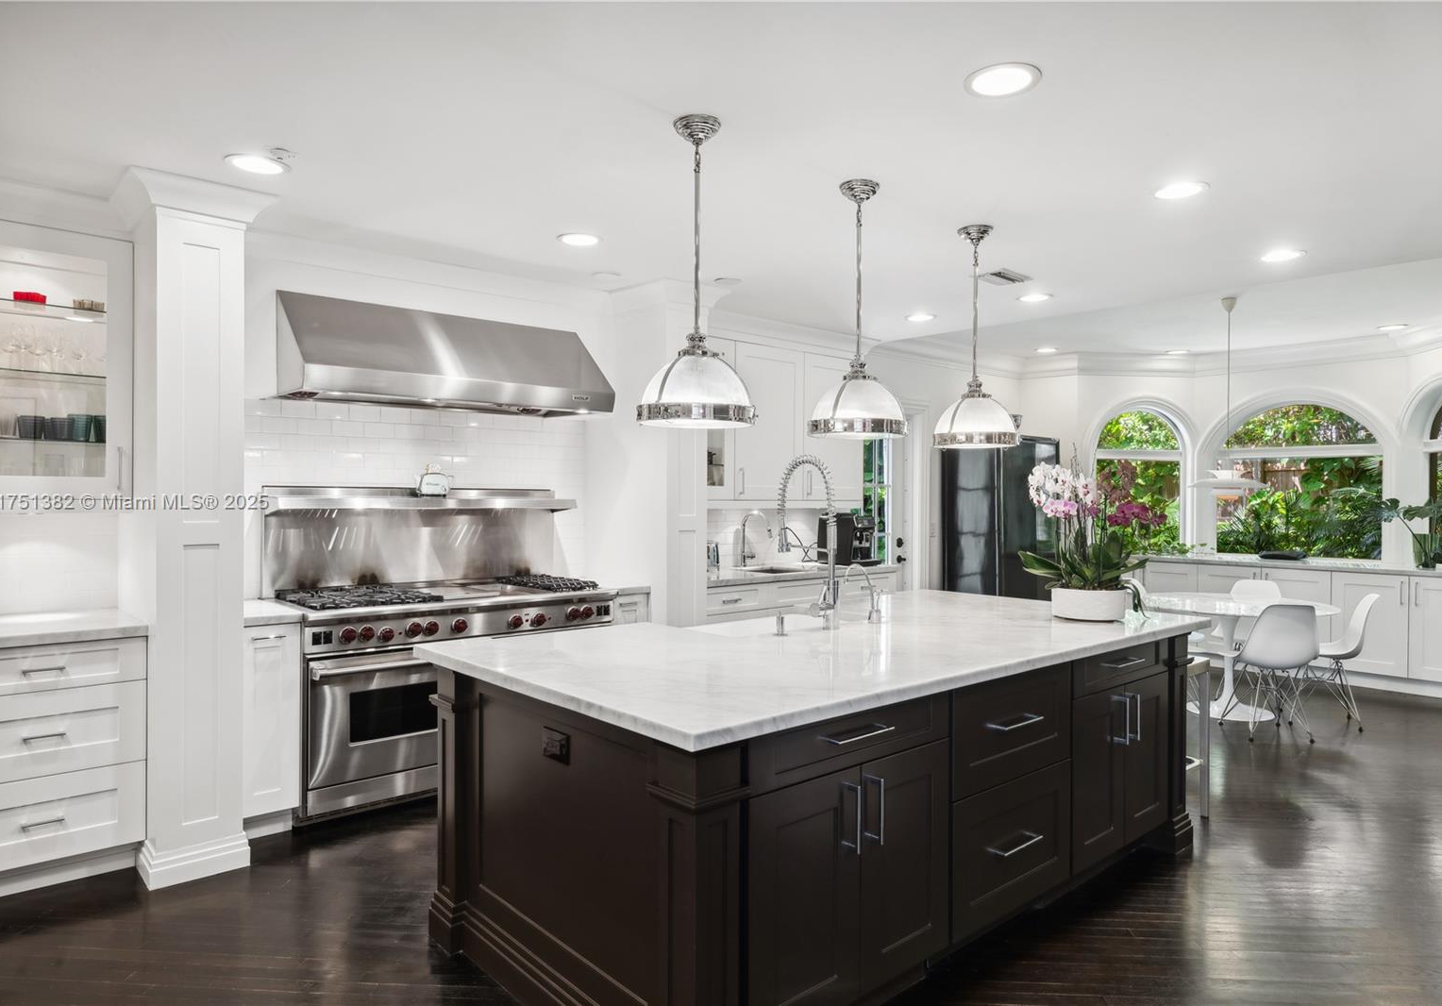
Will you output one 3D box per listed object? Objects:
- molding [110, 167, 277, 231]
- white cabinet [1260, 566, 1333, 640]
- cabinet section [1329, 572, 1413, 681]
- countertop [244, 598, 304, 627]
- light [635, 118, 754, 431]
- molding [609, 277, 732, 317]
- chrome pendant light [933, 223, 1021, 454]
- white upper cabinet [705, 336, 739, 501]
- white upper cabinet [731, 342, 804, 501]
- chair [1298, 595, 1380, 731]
[{"bbox_3d":[-2.025,-1.105,3.377,0.463,0.130,0.460,0,0,-42],"label":"molding"},{"bbox_3d":[4.794,0.935,7.204,0.580,0.800,0.485,0,0,-42],"label":"white cabinet"},{"bbox_3d":[5.081,0.901,6.791,0.580,0.755,0.475,0,1,-41],"label":"cabinet section"},{"bbox_3d":[-2.088,0.487,3.870,0.280,0.040,0.660,0,0,-42],"label":"countertop"},{"bbox_3d":[-0.075,-0.708,2.728,0.360,0.925,0.360,0,0,0],"label":"light"},{"bbox_3d":[-0.294,-1.094,4.902,0.475,0.130,0.540,0,0,-41],"label":"molding"},{"bbox_3d":[1.067,-0.695,3.688,0.355,0.910,0.355,0,0,-41],"label":"chrome pendant light"},{"bbox_3d":[-0.258,-0.520,5.577,0.640,1.040,0.350,0,0,-41],"label":"white upper cabinet"},{"bbox_3d":[0.179,-0.517,5.945,0.635,1.000,0.450,0,0,-42],"label":"white upper cabinet"},{"bbox_3d":[3.783,0.965,5.528,0.530,0.820,0.465,0,0,31],"label":"chair"}]

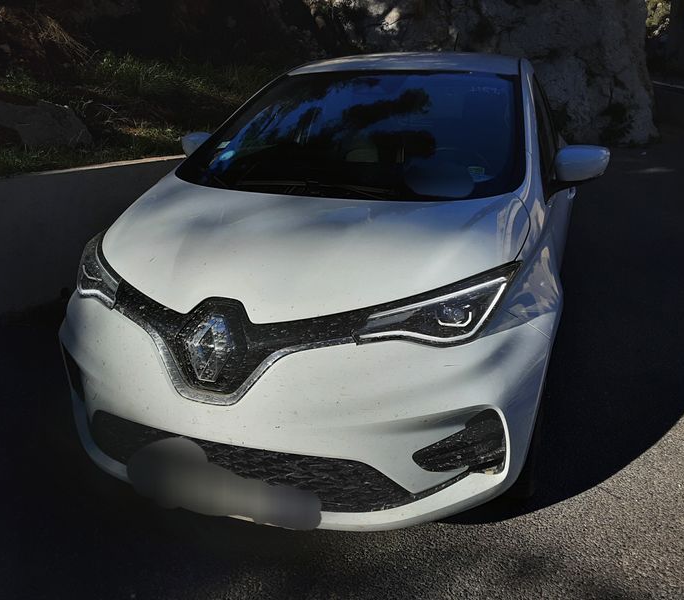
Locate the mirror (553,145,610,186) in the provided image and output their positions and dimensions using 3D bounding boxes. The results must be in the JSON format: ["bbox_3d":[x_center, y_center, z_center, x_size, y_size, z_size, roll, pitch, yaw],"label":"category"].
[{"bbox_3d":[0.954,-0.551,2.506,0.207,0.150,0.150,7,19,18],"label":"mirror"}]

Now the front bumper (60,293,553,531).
[{"bbox_3d":[-0.257,0.278,1.919,1.720,0.585,0.580,7,19,18],"label":"front bumper"}]

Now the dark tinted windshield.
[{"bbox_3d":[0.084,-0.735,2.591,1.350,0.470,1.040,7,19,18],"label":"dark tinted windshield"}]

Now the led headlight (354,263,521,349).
[{"bbox_3d":[0.288,0.013,1.719,0.370,0.170,0.510,7,19,18],"label":"led headlight"}]

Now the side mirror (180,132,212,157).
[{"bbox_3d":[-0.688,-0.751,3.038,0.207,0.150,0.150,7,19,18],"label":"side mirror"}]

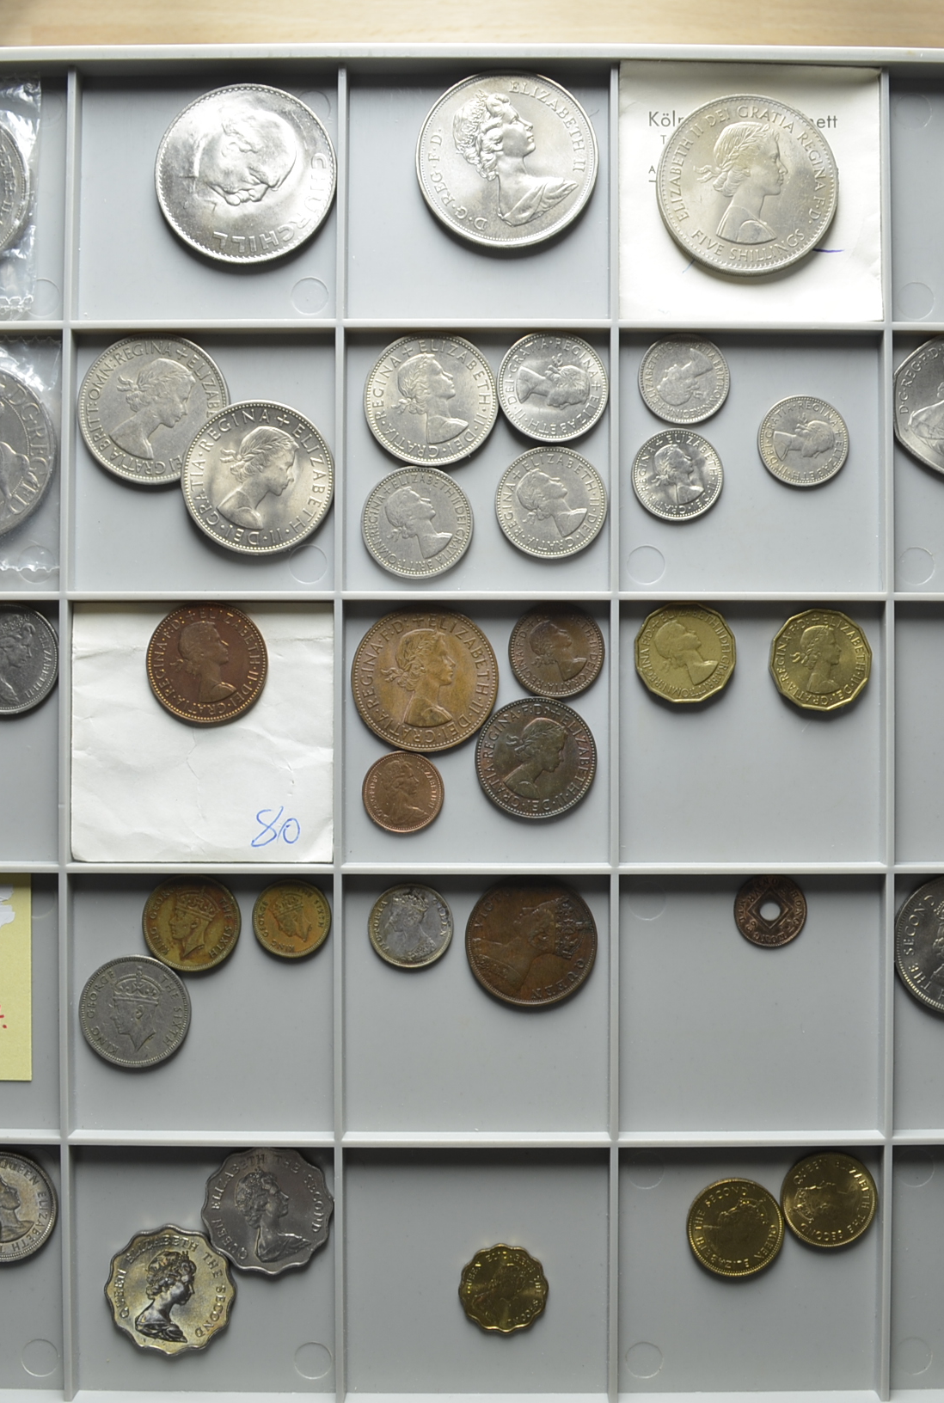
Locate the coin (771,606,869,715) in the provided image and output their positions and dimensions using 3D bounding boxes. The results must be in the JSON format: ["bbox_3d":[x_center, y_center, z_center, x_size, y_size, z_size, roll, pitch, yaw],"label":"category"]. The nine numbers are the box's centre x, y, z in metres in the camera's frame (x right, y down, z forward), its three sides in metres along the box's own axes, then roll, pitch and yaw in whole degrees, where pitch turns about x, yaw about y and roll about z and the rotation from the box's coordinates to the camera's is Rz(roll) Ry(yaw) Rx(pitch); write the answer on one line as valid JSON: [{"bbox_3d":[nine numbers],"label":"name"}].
[{"bbox_3d":[0.074,-0.009,0.338,0.022,0.003,0.022,0,90,0],"label":"coin"}]

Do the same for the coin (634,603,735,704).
[{"bbox_3d":[0.046,-0.010,0.339,0.022,0.002,0.022,0,89,0],"label":"coin"}]

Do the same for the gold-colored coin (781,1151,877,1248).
[{"bbox_3d":[0.077,0.107,0.341,0.021,0.002,0.021,0,90,0],"label":"gold-colored coin"}]

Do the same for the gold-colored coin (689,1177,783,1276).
[{"bbox_3d":[0.056,0.113,0.341,0.021,0.002,0.021,0,90,0],"label":"gold-colored coin"}]

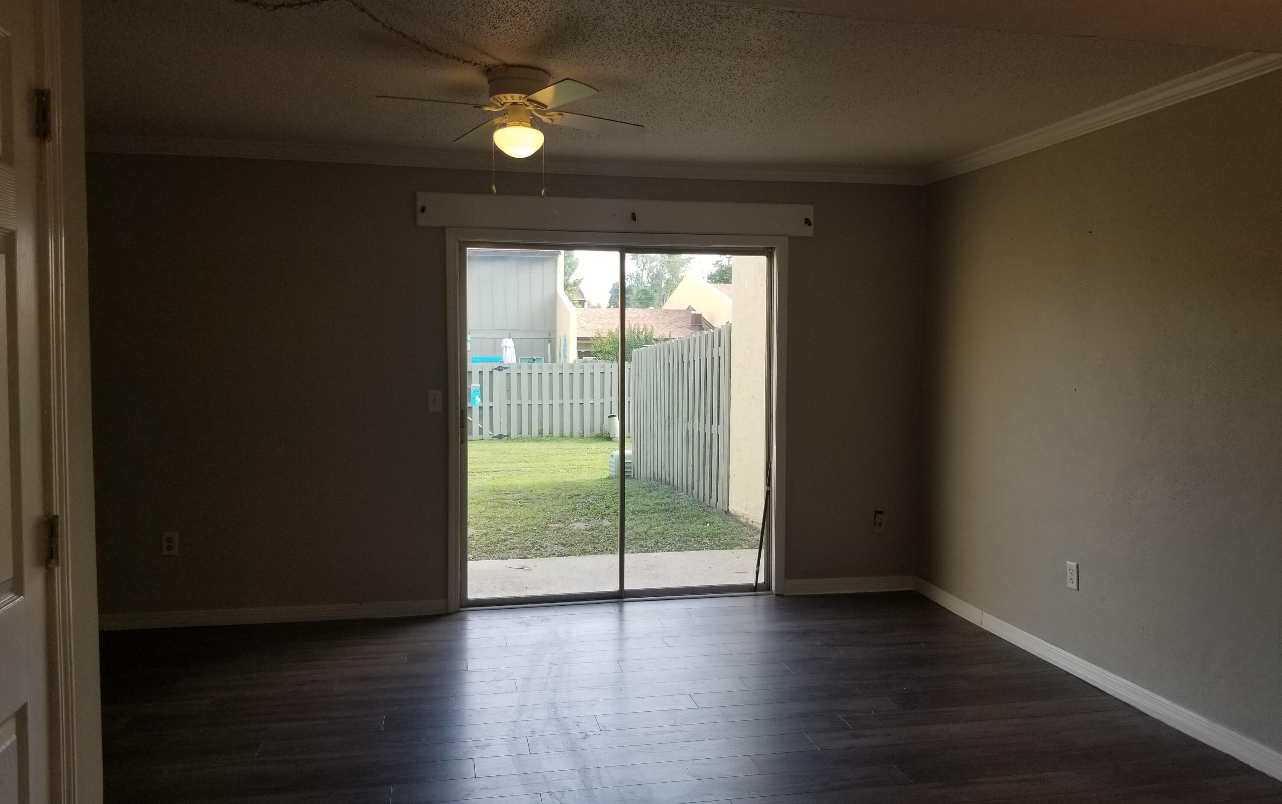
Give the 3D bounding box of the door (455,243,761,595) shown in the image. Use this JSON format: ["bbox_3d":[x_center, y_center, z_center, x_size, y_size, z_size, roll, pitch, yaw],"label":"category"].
[{"bbox_3d":[-0.113,0.128,5.386,1.750,1.967,0.070,0,3,-11],"label":"door"}]

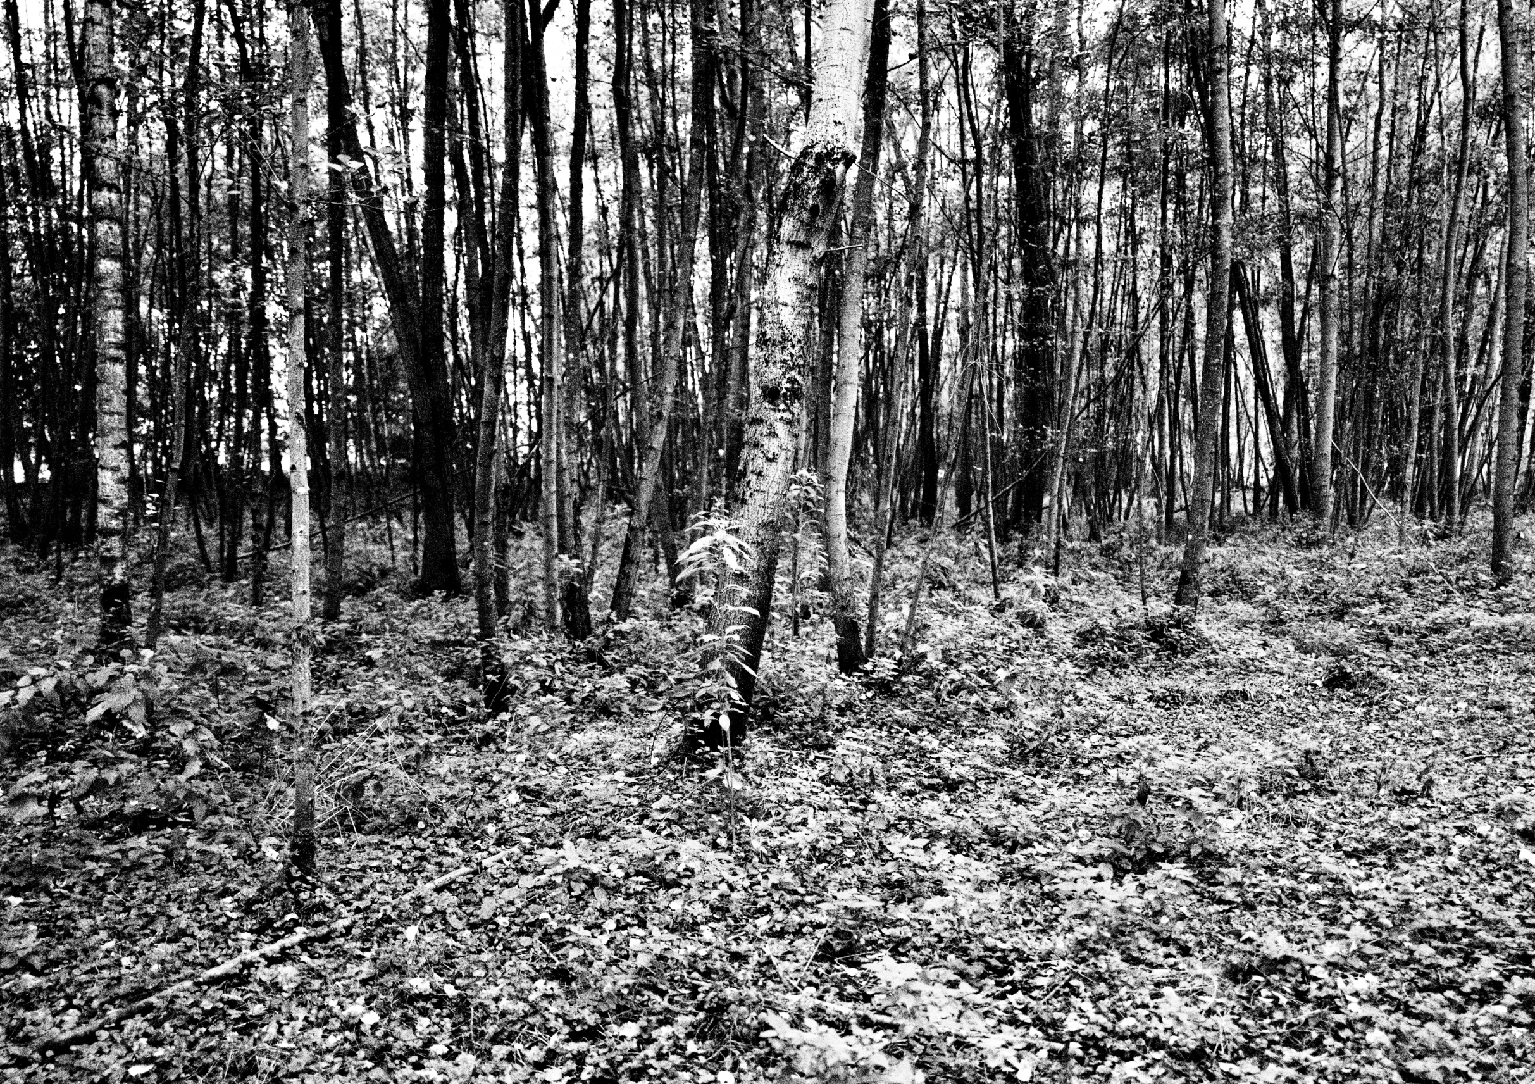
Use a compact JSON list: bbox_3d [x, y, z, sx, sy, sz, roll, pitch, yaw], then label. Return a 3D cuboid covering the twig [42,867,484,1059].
[{"bbox_3d":[-1.464,1.238,3.918,0.055,0.050,1.647,2,4,27],"label":"twig"}]

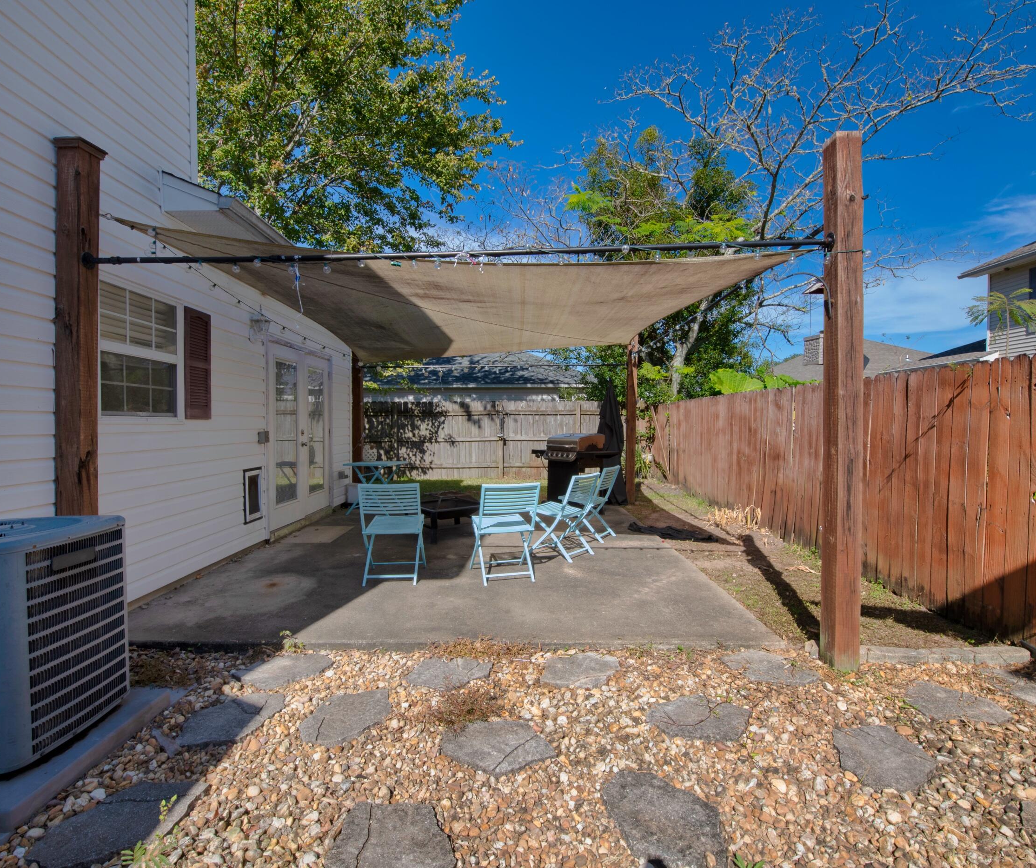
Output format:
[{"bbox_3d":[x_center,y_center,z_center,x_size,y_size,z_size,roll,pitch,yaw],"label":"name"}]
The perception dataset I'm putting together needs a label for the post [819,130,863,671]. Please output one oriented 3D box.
[{"bbox_3d":[1.833,-0.178,2.860,0.138,2.980,0.138,0,1,0],"label":"post"}]

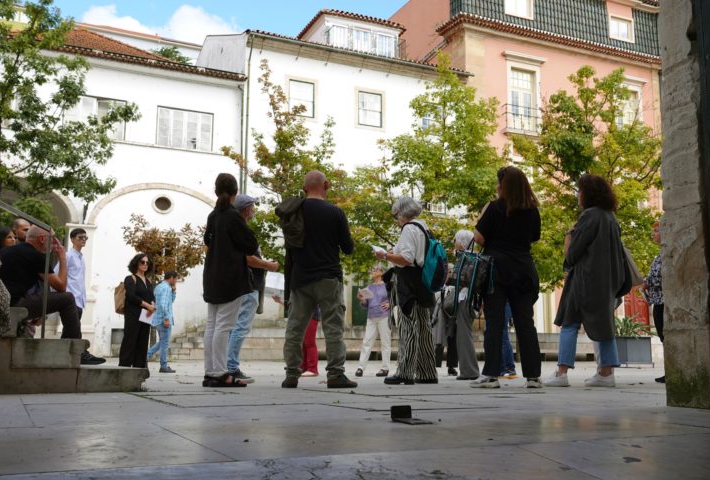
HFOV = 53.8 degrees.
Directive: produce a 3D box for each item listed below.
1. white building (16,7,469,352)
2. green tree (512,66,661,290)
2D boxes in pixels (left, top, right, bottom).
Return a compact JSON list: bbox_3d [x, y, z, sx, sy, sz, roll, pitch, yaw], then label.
[{"bbox_3d":[-4.848,-2.324,29.519,17.366,14.573,10.000,4,-10,-24],"label":"white building"},{"bbox_3d":[5.773,-0.712,17.340,3.844,7.571,3.844,0,-9,0],"label":"green tree"}]

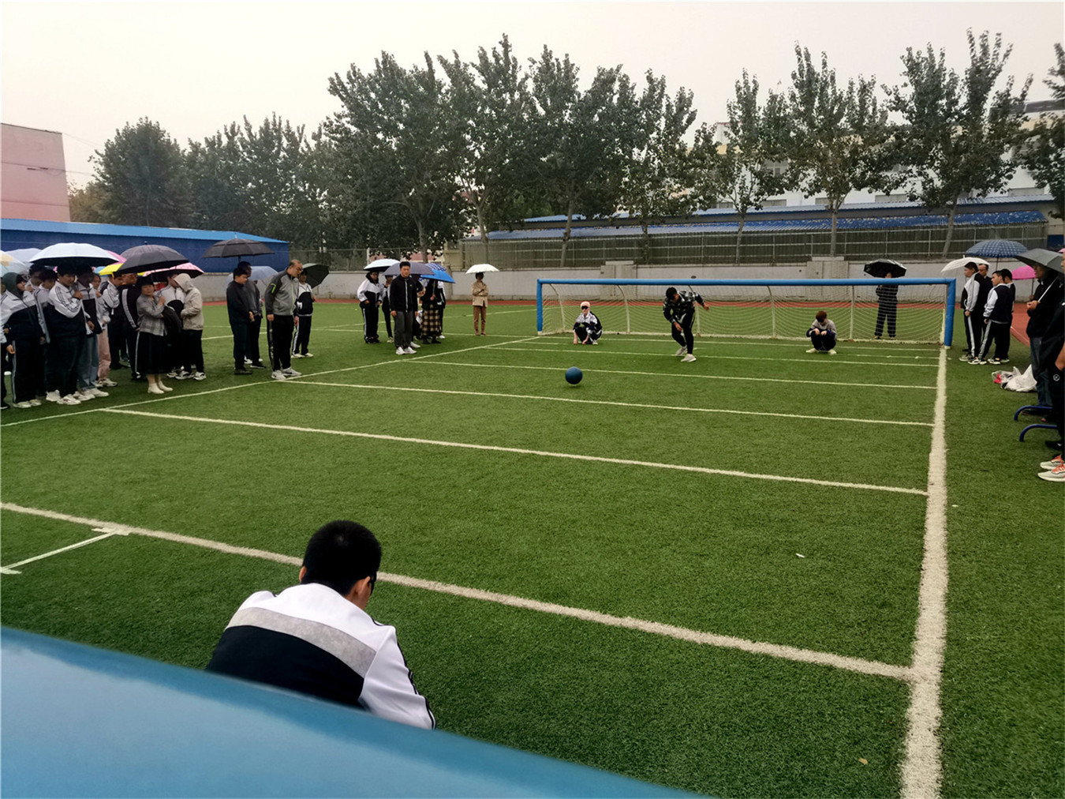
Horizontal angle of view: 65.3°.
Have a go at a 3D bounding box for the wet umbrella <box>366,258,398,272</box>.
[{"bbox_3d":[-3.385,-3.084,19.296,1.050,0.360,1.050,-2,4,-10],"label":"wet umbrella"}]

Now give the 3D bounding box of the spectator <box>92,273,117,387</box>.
[{"bbox_3d":[-6.135,-0.989,11.869,0.380,1.600,0.450,3,9,22],"label":"spectator"}]

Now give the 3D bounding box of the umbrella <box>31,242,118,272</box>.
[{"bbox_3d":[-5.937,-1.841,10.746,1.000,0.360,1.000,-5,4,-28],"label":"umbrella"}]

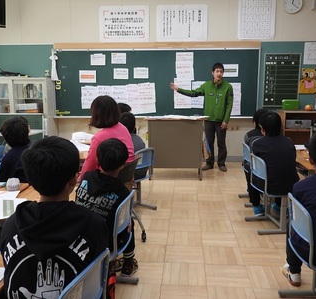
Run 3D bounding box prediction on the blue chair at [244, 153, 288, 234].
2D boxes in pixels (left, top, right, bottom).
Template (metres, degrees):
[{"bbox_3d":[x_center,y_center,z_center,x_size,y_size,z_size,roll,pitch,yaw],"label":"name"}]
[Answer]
[{"bbox_3d":[1.099,0.397,3.250,0.430,0.685,0.370,-2,10,-10],"label":"blue chair"}]

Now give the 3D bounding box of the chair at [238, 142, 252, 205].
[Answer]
[{"bbox_3d":[1.195,0.274,3.948,0.460,0.680,0.390,1,10,5],"label":"chair"}]

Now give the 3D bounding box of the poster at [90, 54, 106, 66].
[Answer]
[{"bbox_3d":[-1.057,-1.584,6.115,0.264,0.189,0.010,1,10,5],"label":"poster"}]

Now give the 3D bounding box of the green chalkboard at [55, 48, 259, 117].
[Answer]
[{"bbox_3d":[-0.067,-1.167,6.122,3.607,1.201,0.060,1,10,5],"label":"green chalkboard"}]

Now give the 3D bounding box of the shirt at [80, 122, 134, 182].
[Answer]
[{"bbox_3d":[-0.443,0.066,3.050,0.460,0.560,0.400,-6,11,-30],"label":"shirt"}]

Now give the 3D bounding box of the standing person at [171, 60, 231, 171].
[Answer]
[{"bbox_3d":[0.694,-0.508,5.526,1.010,1.700,0.400,2,10,12],"label":"standing person"}]

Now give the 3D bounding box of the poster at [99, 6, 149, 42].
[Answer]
[{"bbox_3d":[-0.586,-2.182,6.015,0.868,0.589,0.015,1,10,5],"label":"poster"}]

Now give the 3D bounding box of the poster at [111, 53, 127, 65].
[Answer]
[{"bbox_3d":[-0.692,-1.600,6.081,0.263,0.184,0.010,1,10,5],"label":"poster"}]

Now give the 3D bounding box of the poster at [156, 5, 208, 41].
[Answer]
[{"bbox_3d":[0.424,-2.169,5.950,0.873,0.593,0.015,0,9,5],"label":"poster"}]

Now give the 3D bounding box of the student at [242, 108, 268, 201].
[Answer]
[{"bbox_3d":[1.198,0.058,4.080,0.430,1.080,0.660,0,9,5],"label":"student"}]

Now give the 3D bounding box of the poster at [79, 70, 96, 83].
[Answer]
[{"bbox_3d":[-1.256,-1.302,6.179,0.308,0.222,0.010,1,10,5],"label":"poster"}]

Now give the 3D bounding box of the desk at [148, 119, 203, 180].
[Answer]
[{"bbox_3d":[0.279,-0.029,5.181,0.900,0.900,0.480,0,9,5],"label":"desk"}]

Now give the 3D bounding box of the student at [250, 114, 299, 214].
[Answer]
[{"bbox_3d":[1.084,0.175,3.316,0.440,1.100,0.680,1,10,8],"label":"student"}]

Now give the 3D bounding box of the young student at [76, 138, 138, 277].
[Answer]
[{"bbox_3d":[-0.318,0.405,2.202,0.410,1.010,0.580,2,10,13],"label":"young student"}]

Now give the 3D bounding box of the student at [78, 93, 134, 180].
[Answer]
[{"bbox_3d":[-0.465,0.117,3.263,0.480,1.250,0.720,-7,12,-37],"label":"student"}]

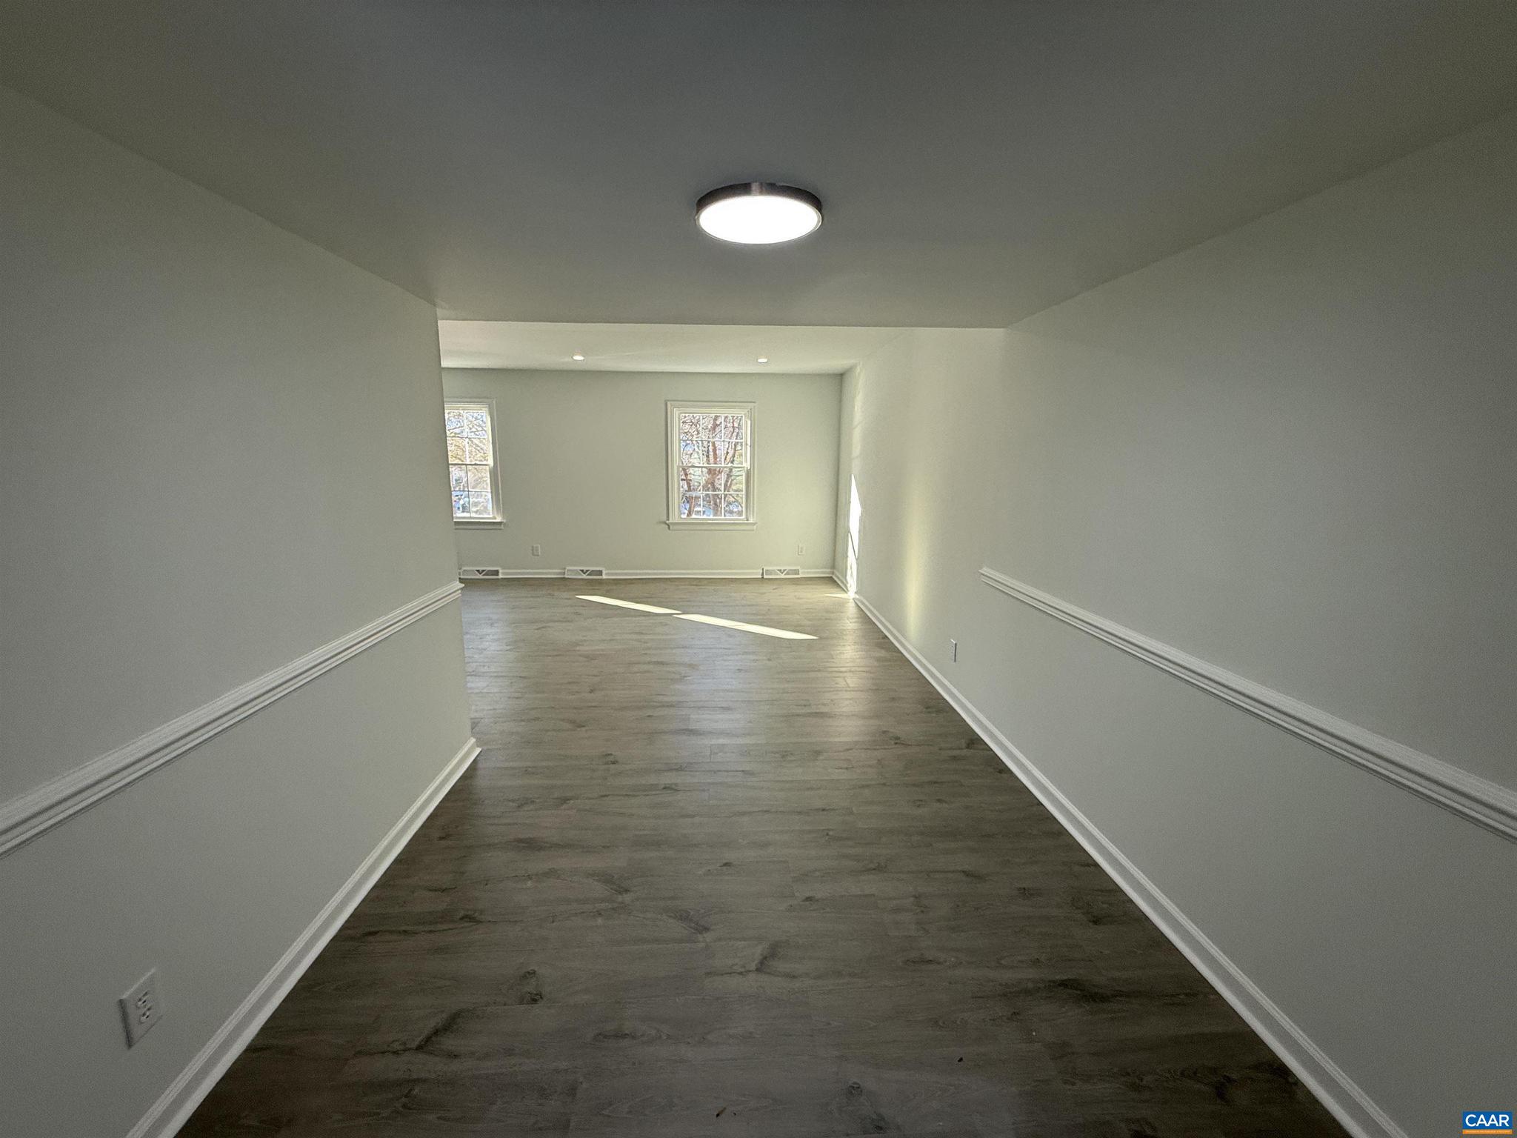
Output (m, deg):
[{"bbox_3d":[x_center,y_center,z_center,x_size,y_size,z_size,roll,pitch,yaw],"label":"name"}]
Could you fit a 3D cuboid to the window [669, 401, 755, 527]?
[{"bbox_3d":[-0.558,-1.249,7.407,1.043,1.485,0.120,0,11,-4],"label":"window"}]

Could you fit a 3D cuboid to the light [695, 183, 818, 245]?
[{"bbox_3d":[0.002,-0.946,1.646,0.342,0.031,0.342,0,11,-4],"label":"light"}]

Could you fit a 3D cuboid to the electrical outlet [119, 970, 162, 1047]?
[{"bbox_3d":[-1.352,0.967,1.352,0.008,0.120,0.078,0,11,-4],"label":"electrical outlet"}]

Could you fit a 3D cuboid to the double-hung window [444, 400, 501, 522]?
[{"bbox_3d":[-3.569,-1.231,7.206,1.043,1.485,0.120,0,11,-4],"label":"double-hung window"}]

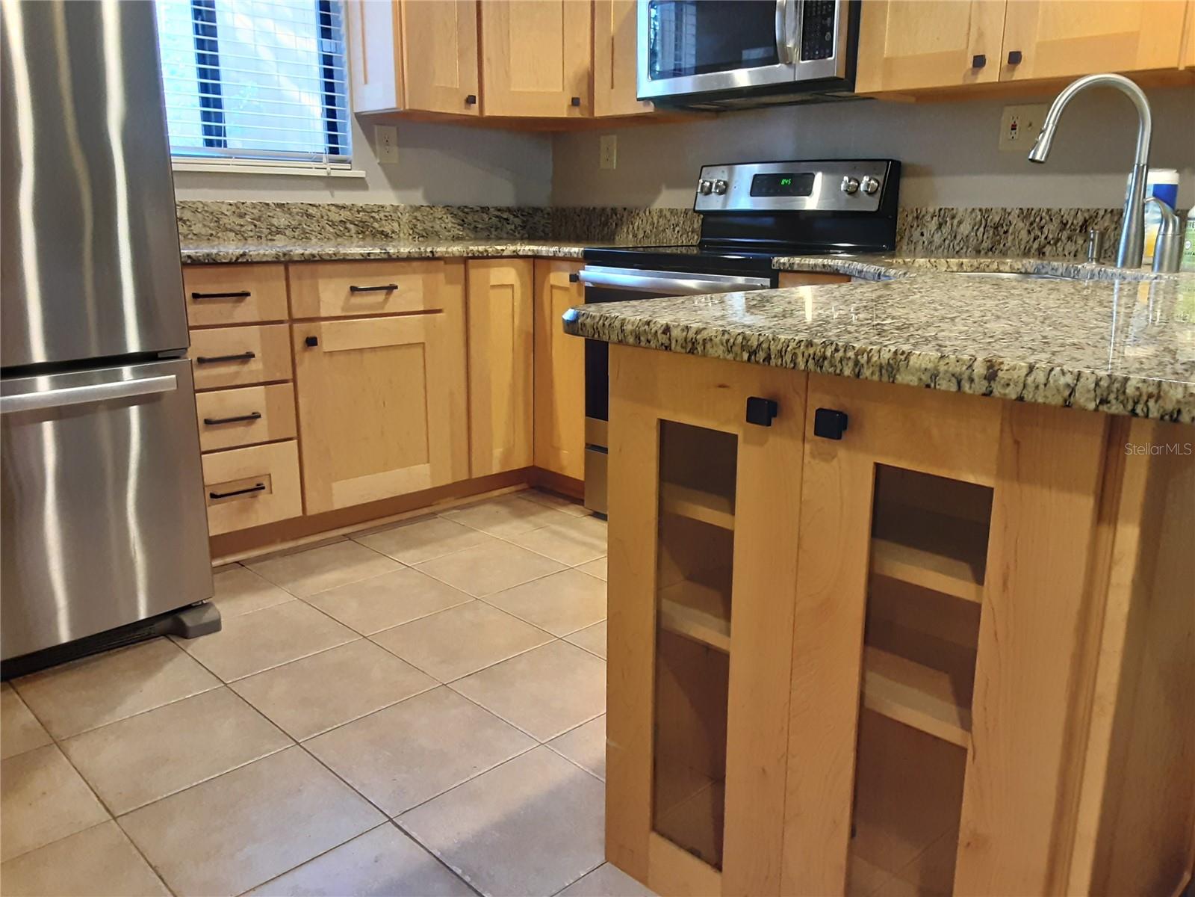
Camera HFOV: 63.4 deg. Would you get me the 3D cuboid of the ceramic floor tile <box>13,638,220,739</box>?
[{"bbox_3d":[-1.066,0.531,2.156,0.341,0.011,0.334,-13,19,-42],"label":"ceramic floor tile"}]

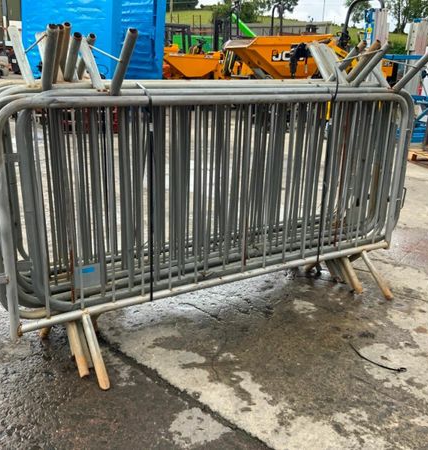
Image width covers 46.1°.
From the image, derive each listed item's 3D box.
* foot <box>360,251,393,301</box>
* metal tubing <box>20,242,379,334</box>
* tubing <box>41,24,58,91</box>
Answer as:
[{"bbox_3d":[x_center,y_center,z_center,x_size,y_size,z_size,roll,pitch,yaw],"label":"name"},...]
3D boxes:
[{"bbox_3d":[0.978,0.298,3.022,0.038,0.038,0.318,-9,60,-30],"label":"foot"},{"bbox_3d":[0.154,0.286,2.646,2.240,0.036,0.036,-9,22,-30],"label":"metal tubing"},{"bbox_3d":[-0.604,-0.598,1.833,0.042,0.289,0.042,-9,60,-30],"label":"tubing"}]

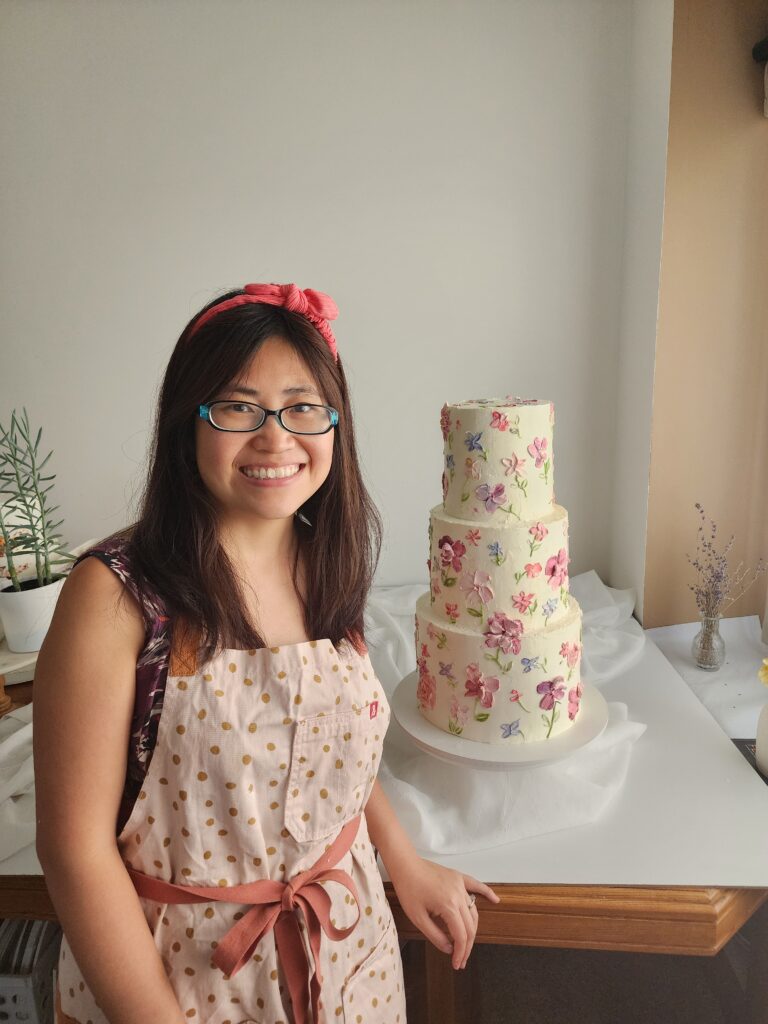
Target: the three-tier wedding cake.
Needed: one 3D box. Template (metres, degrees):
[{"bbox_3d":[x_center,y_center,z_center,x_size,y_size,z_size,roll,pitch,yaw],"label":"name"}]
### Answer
[{"bbox_3d":[0.181,0.074,1.081,0.270,0.494,0.270,0,14,10],"label":"three-tier wedding cake"}]

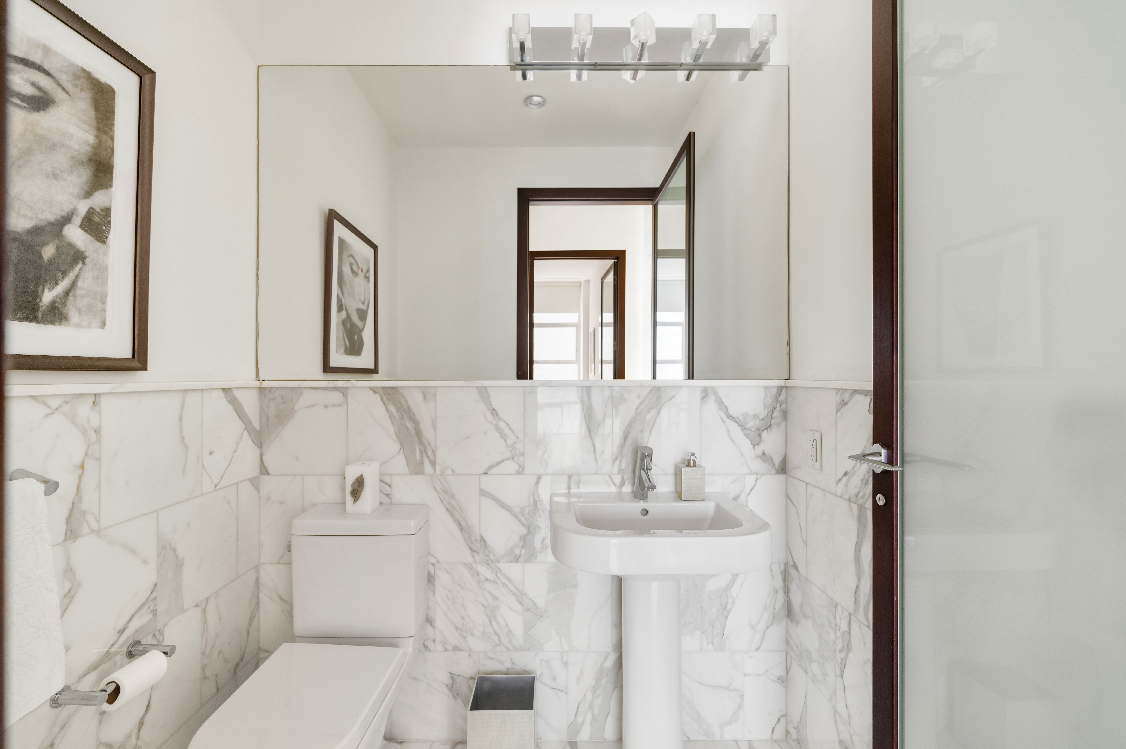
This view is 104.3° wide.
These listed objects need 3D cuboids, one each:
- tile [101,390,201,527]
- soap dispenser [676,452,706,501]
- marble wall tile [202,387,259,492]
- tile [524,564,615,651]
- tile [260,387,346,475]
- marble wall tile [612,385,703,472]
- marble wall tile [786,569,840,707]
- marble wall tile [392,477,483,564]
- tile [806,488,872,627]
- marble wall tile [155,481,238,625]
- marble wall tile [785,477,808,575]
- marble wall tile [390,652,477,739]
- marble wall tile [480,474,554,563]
[{"bbox_3d":[-1.042,0.196,1.119,0.012,0.304,0.286,0,0,-2],"label":"tile"},{"bbox_3d":[0.425,0.333,1.447,0.075,0.151,0.055,0,0,-3],"label":"soap dispenser"},{"bbox_3d":[-1.049,0.196,1.387,0.012,0.304,0.251,0,0,-2],"label":"marble wall tile"},{"bbox_3d":[0.018,0.804,1.518,0.304,0.304,0.012,0,0,0],"label":"tile"},{"bbox_3d":[-0.896,0.196,1.520,0.302,0.303,0.015,0,0,0],"label":"tile"},{"bbox_3d":[0.324,0.194,1.520,0.305,0.304,0.015,0,0,0],"label":"marble wall tile"},{"bbox_3d":[0.780,0.804,1.378,0.010,0.305,0.275,0,0,0],"label":"marble wall tile"},{"bbox_3d":[-0.437,0.500,1.520,0.305,0.304,0.015,0,0,0],"label":"marble wall tile"},{"bbox_3d":[0.787,0.498,1.246,0.015,0.304,0.290,0,0,-2],"label":"tile"},{"bbox_3d":[-1.046,0.500,1.261,0.012,0.304,0.286,0,0,-2],"label":"marble wall tile"},{"bbox_3d":[0.780,0.500,1.449,0.012,0.304,0.121,0,0,2],"label":"marble wall tile"},{"bbox_3d":[-0.441,1.110,1.518,0.304,0.304,0.010,0,0,0],"label":"marble wall tile"},{"bbox_3d":[-0.135,0.500,1.518,0.305,0.304,0.012,0,0,0],"label":"marble wall tile"}]

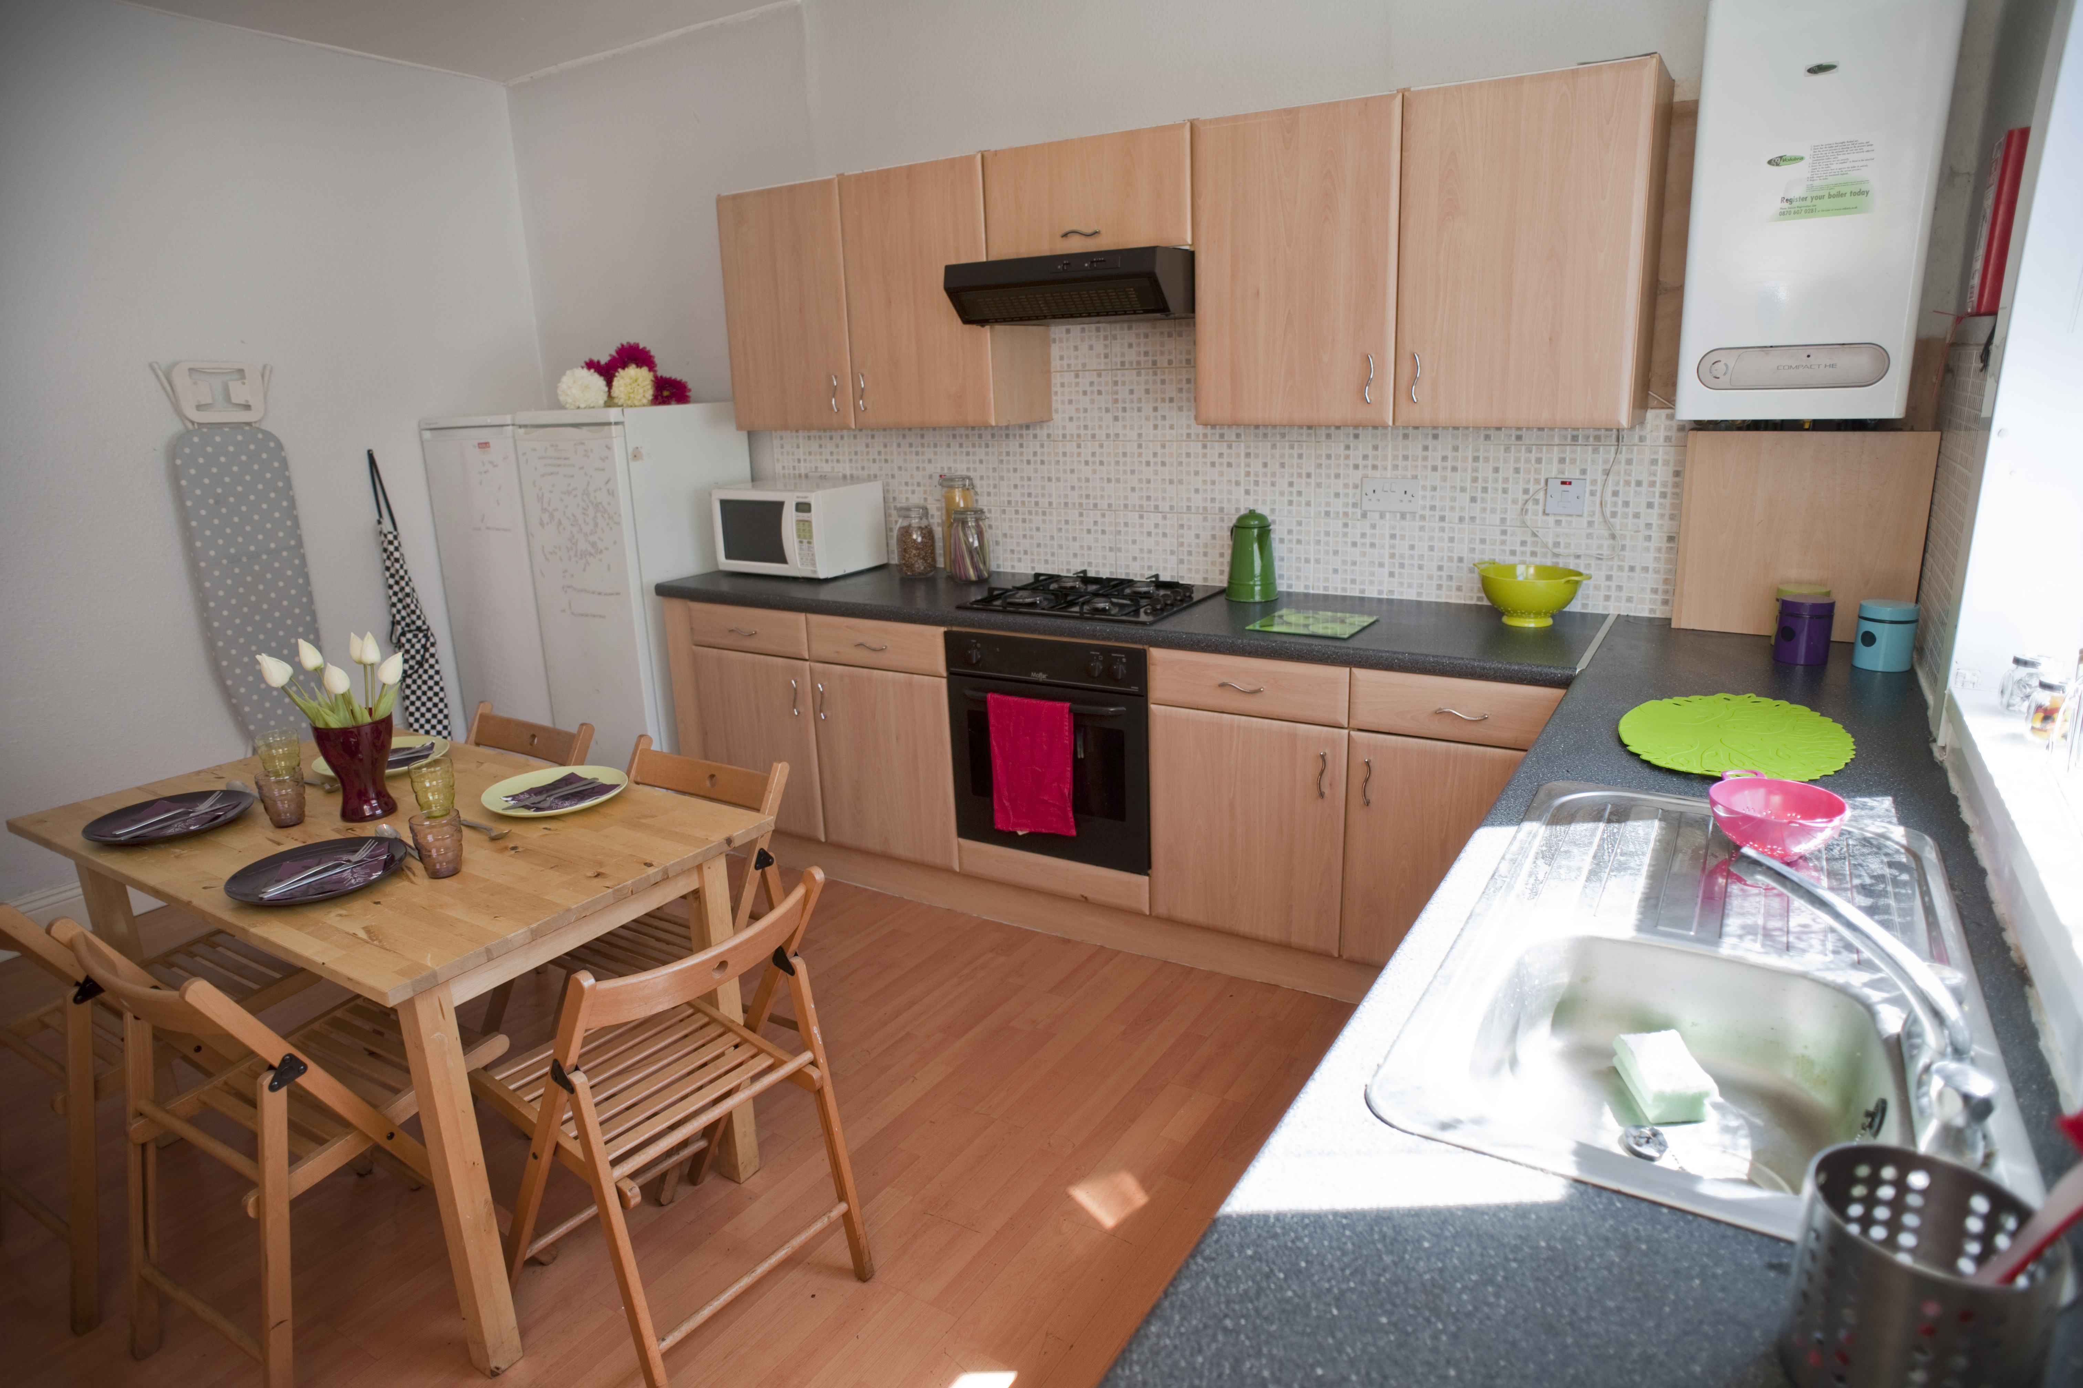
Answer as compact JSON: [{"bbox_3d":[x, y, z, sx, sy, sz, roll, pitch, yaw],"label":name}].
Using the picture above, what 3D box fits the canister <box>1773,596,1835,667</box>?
[{"bbox_3d":[1.512,-0.126,2.296,0.089,0.123,0.089,-14,19,-37],"label":"canister"}]

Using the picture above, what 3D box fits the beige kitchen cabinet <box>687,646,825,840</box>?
[{"bbox_3d":[-0.734,0.080,3.845,0.490,0.570,0.555,7,18,31],"label":"beige kitchen cabinet"}]

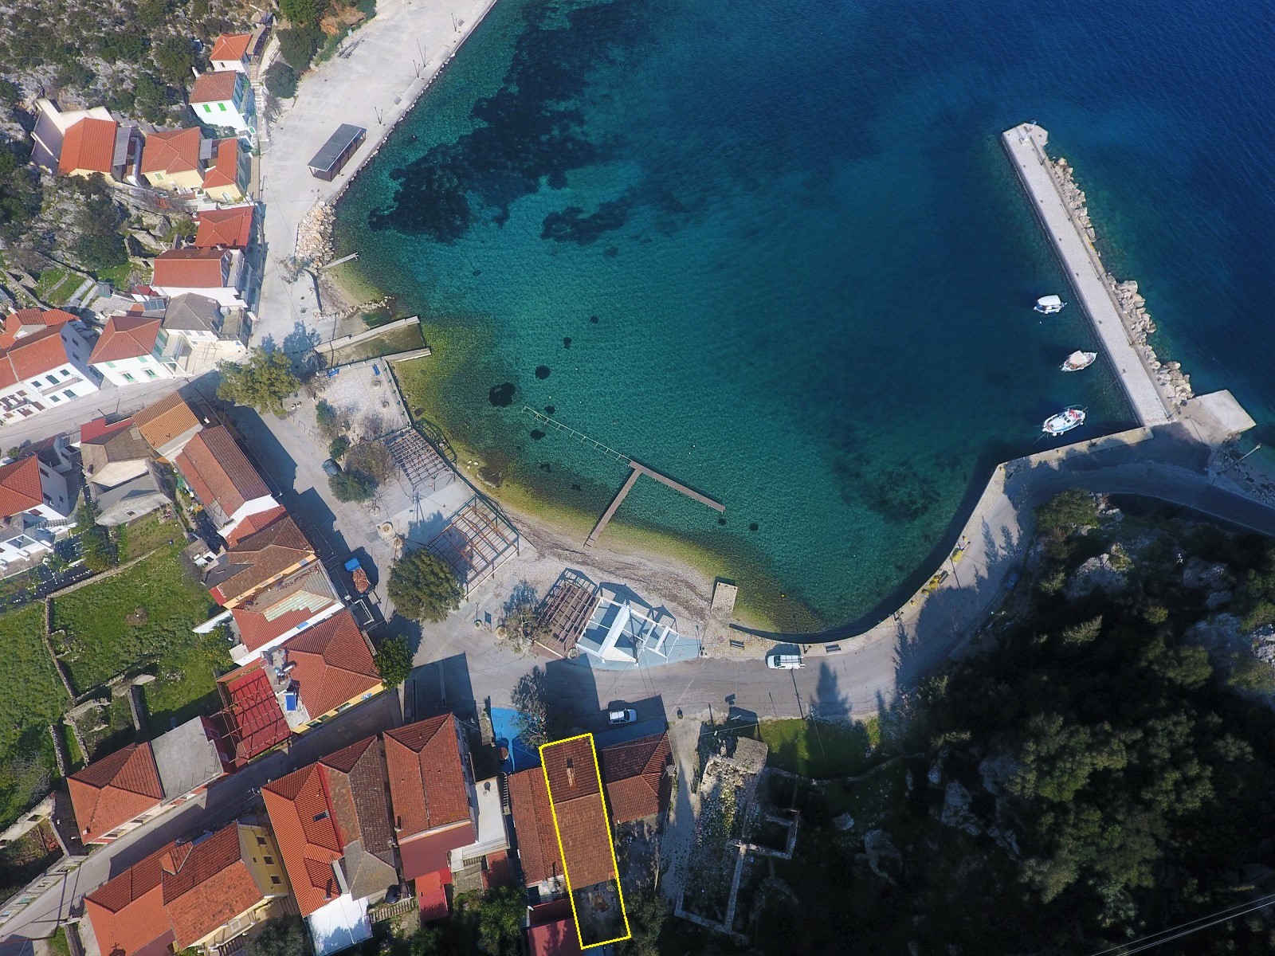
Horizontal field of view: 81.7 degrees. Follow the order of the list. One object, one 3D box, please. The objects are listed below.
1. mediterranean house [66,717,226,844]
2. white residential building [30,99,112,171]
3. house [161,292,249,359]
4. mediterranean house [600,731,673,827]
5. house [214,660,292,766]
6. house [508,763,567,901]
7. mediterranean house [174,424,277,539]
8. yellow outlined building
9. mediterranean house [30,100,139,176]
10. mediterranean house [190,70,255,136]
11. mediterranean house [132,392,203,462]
[{"bbox_3d":[-58.300,36.080,88.480,16.480,5.800,8.530,-25,64,-13],"label":"mediterranean house"},{"bbox_3d":[-101.390,-60.510,134.340,15.290,6.300,17.000,-8,62,-4],"label":"white residential building"},{"bbox_3d":[-73.640,-26.770,126.010,12.340,7.100,6.570,0,61,1],"label":"house"},{"bbox_3d":[0.560,36.900,90.050,8.220,5.900,8.600,-11,62,-6],"label":"mediterranean house"},{"bbox_3d":[-48.570,30.150,95.180,5.940,5.600,11.820,-30,65,-14],"label":"house"},{"bbox_3d":[-11.480,41.770,87.820,4.810,6.300,12.940,-13,62,-6],"label":"house"},{"bbox_3d":[-60.450,0.390,108.370,8.150,8.000,16.500,-37,68,-18],"label":"mediterranean house"},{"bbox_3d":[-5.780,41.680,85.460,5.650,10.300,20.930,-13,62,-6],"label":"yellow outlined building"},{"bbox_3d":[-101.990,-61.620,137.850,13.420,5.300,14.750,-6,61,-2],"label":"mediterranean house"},{"bbox_3d":[-86.459,-79.171,153.991,9.200,8.700,9.110,-6,62,-3],"label":"mediterranean house"},{"bbox_3d":[-72.040,-7.750,114.550,7.180,8.300,7.940,-38,67,-18],"label":"mediterranean house"}]

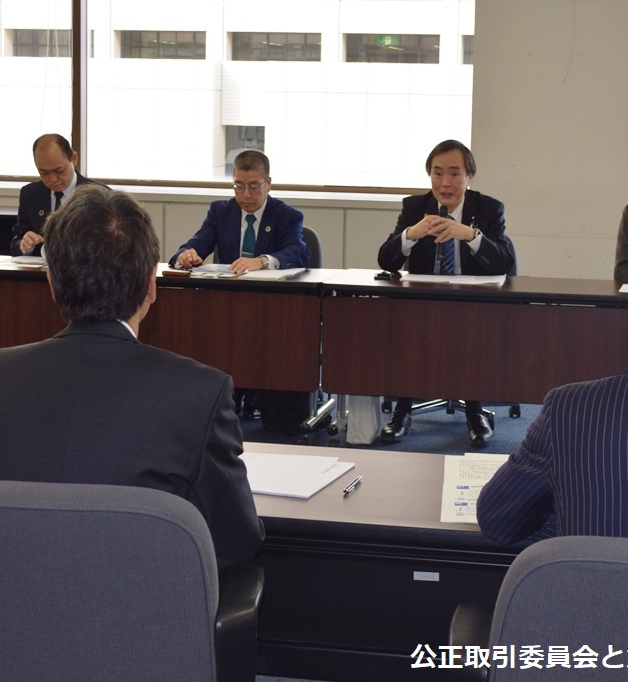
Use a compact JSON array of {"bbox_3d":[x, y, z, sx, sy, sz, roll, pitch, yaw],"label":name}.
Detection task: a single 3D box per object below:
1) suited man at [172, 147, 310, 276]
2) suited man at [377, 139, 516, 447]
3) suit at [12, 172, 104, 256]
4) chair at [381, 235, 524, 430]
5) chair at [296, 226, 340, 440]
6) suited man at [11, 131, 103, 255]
[{"bbox_3d":[-0.317,-0.261,6.631,0.630,1.215,0.800,3,9,12],"label":"suited man"},{"bbox_3d":[0.579,-0.250,6.444,0.580,1.280,0.780,3,9,12],"label":"suited man"},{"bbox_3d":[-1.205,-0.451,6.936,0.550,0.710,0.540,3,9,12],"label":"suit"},{"bbox_3d":[0.636,-0.078,6.653,0.620,0.880,0.630,3,9,12],"label":"chair"},{"bbox_3d":[-0.282,-0.124,6.851,0.620,0.880,0.630,3,9,12],"label":"chair"},{"bbox_3d":[-1.213,-0.348,6.922,0.560,1.270,0.750,3,9,12],"label":"suited man"}]

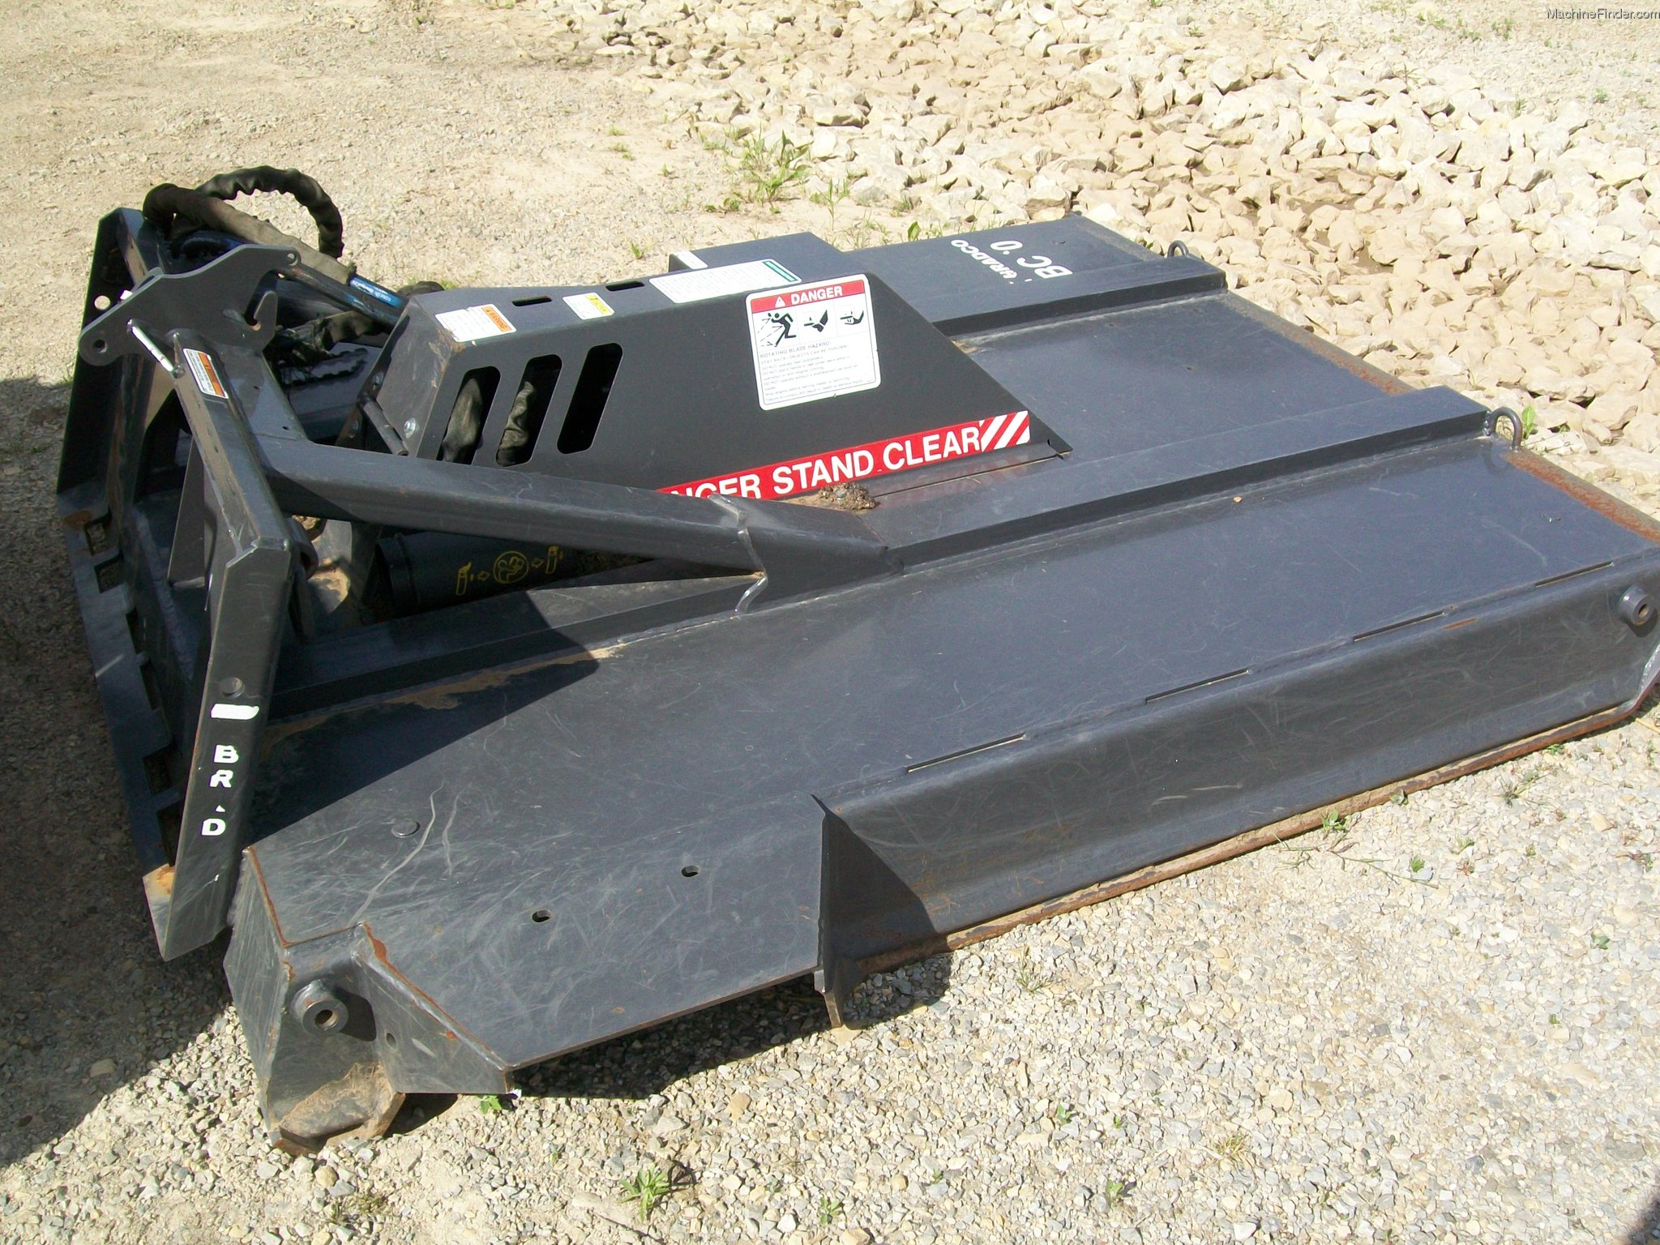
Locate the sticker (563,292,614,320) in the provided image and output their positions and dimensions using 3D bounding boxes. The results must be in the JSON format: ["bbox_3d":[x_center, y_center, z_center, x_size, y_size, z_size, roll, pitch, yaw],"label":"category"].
[{"bbox_3d":[-0.315,-0.415,2.266,0.046,0.004,0.081,-14,35,-22],"label":"sticker"}]

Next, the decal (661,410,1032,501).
[{"bbox_3d":[-0.011,-0.209,2.402,0.680,0.046,0.004,-14,18,-22],"label":"decal"}]

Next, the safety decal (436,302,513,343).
[{"bbox_3d":[-0.452,-0.383,2.209,0.078,0.004,0.099,-14,35,-22],"label":"safety decal"}]

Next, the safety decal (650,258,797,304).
[{"bbox_3d":[-0.140,-0.465,2.350,0.188,0.004,0.096,-14,35,-22],"label":"safety decal"}]

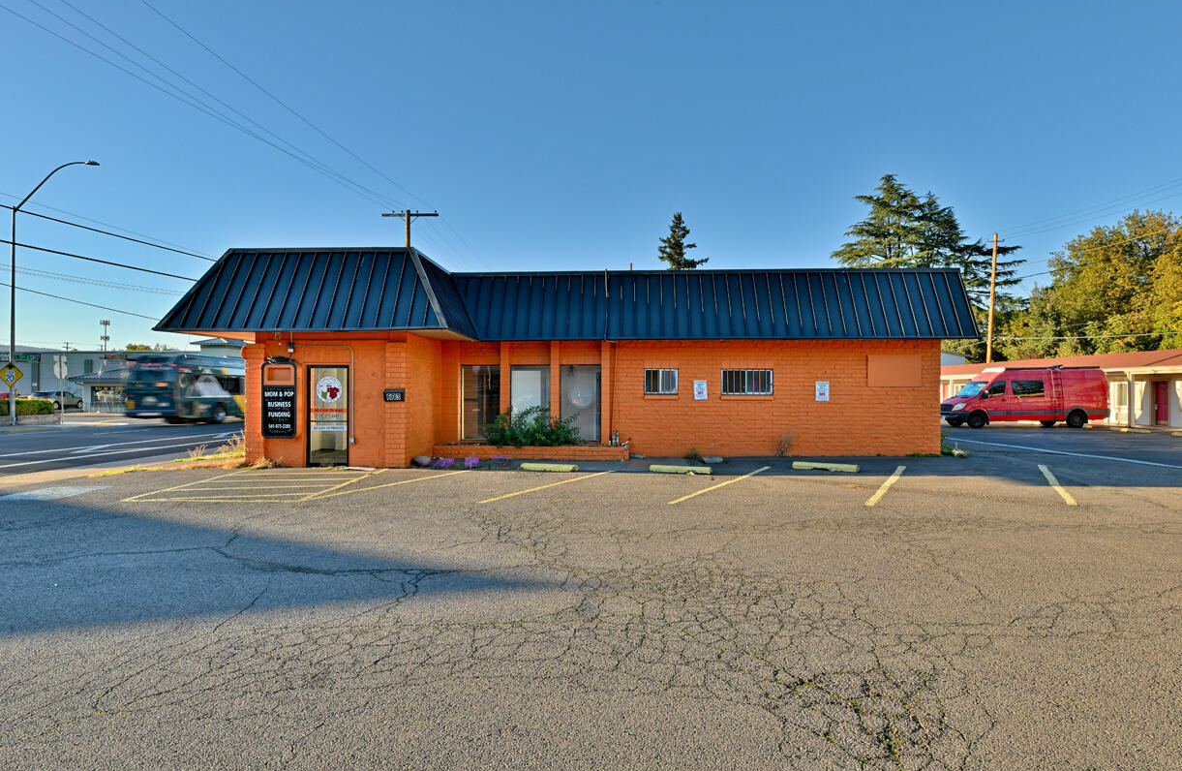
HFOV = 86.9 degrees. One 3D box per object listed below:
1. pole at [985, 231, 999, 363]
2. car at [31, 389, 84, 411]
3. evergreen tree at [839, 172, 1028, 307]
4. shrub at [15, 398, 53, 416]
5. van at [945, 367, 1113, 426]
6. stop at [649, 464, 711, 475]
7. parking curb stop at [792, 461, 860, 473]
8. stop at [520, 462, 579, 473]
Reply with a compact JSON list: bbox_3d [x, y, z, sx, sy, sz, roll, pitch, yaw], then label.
[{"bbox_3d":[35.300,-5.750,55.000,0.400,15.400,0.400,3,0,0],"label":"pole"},{"bbox_3d":[-46.600,1.280,54.500,1.820,1.620,4.500,0,0,-3],"label":"car"},{"bbox_3d":[34.300,-9.850,64.000,19.000,23.700,18.000,0,0,0],"label":"evergreen tree"},{"bbox_3d":[-26.000,1.040,29.000,1.100,0.830,1.500,0,0,8],"label":"shrub"},{"bbox_3d":[19.850,0.510,28.800,6.940,2.780,2.000,0,0,2],"label":"van"},{"bbox_3d":[1.780,1.650,12.280,1.220,0.125,0.150,0,0,18],"label":"stop"},{"bbox_3d":[4.680,1.620,12.400,1.230,0.125,0.150,0,0,18],"label":"parking curb stop"},{"bbox_3d":[-0.825,1.645,12.500,1.220,0.125,0.150,0,0,18],"label":"stop"}]

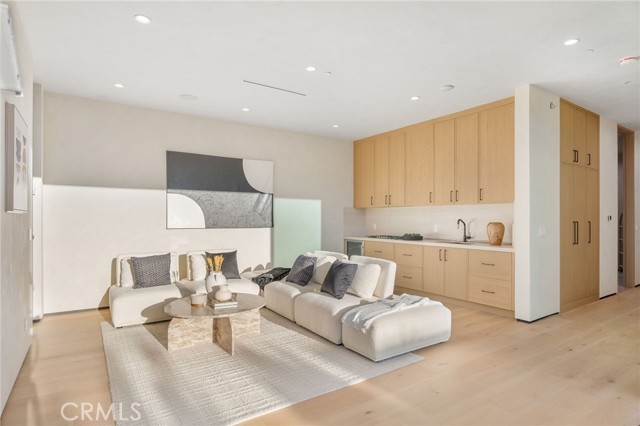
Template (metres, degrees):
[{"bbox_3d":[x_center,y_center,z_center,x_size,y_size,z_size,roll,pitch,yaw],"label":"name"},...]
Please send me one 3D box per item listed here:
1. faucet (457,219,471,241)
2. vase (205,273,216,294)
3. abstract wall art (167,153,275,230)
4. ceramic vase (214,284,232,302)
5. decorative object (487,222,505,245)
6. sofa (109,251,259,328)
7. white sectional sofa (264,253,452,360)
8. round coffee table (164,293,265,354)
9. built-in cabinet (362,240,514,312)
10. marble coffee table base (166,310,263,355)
[{"bbox_3d":[2.316,0.295,5.437,0.240,0.380,0.140,1,-1,-34],"label":"faucet"},{"bbox_3d":[-1.181,0.818,3.853,0.210,0.280,0.210,1,-1,-34],"label":"vase"},{"bbox_3d":[-1.630,-0.348,5.788,1.840,1.230,0.045,1,-1,-34],"label":"abstract wall art"},{"bbox_3d":[-0.990,0.820,3.463,0.162,0.158,0.162,1,-1,-34],"label":"ceramic vase"},{"bbox_3d":[2.593,0.305,4.984,0.250,0.340,0.250,1,-1,-34],"label":"decorative object"},{"bbox_3d":[-1.942,0.984,4.894,1.900,0.770,1.050,1,-1,-34],"label":"sofa"},{"bbox_3d":[0.303,0.991,4.332,1.070,0.760,2.360,1,-1,-34],"label":"white sectional sofa"},{"bbox_3d":[-1.091,1.154,3.572,0.990,0.400,0.990,0,-1,0],"label":"round coffee table"},{"bbox_3d":[1.948,0.923,5.762,0.620,0.800,2.860,1,-1,-36],"label":"built-in cabinet"},{"bbox_3d":[-1.091,1.164,3.572,0.940,0.370,0.920,1,-1,-34],"label":"marble coffee table base"}]

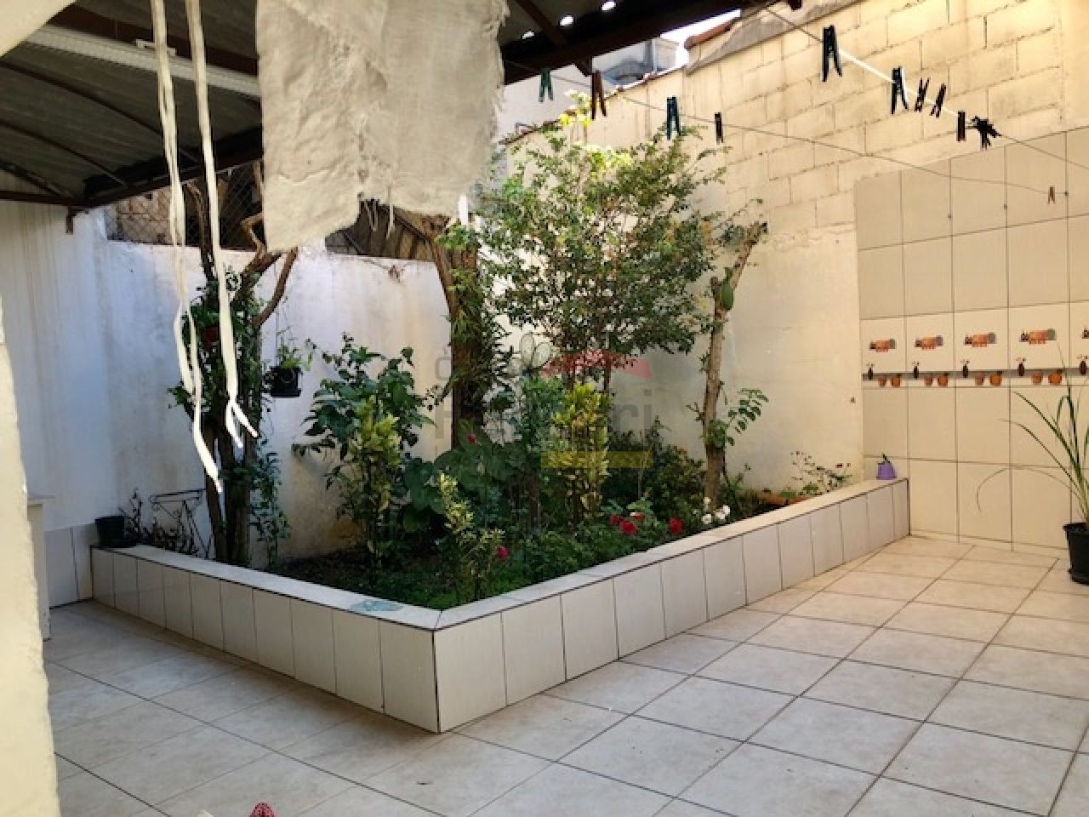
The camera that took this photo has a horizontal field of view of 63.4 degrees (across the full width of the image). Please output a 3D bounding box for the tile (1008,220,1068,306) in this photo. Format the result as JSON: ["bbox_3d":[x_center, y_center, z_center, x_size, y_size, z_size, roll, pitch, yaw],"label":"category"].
[{"bbox_3d":[2.794,-0.818,5.000,0.012,0.462,0.320,-5,3,-37],"label":"tile"}]

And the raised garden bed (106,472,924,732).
[{"bbox_3d":[-0.205,0.832,5.570,3.780,0.360,3.280,-5,4,-43],"label":"raised garden bed"}]

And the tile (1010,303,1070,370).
[{"bbox_3d":[2.813,-0.390,5.020,0.012,0.395,0.320,-5,3,-37],"label":"tile"}]

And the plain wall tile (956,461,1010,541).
[{"bbox_3d":[2.662,0.562,5.323,0.012,0.462,0.320,-5,3,-37],"label":"plain wall tile"}]

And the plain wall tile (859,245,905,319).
[{"bbox_3d":[2.189,-0.825,5.743,0.015,0.456,0.323,-6,5,-36],"label":"plain wall tile"}]

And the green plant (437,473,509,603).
[{"bbox_3d":[-0.319,0.601,3.950,0.320,0.640,0.320,-3,4,0],"label":"green plant"}]

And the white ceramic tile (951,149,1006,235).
[{"bbox_3d":[2.547,-1.271,5.188,0.015,0.456,0.323,-6,5,-36],"label":"white ceramic tile"}]

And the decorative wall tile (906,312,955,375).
[{"bbox_3d":[2.424,-0.397,5.539,0.012,0.395,0.320,-5,3,-37],"label":"decorative wall tile"}]

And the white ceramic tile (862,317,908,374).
[{"bbox_3d":[2.229,-0.400,5.798,0.012,0.395,0.320,-5,3,-37],"label":"white ceramic tile"}]

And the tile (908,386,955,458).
[{"bbox_3d":[2.437,0.097,5.542,0.015,0.456,0.323,-6,5,-36],"label":"tile"}]

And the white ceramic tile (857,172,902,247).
[{"bbox_3d":[2.162,-1.283,5.712,0.015,0.456,0.323,-6,5,-36],"label":"white ceramic tile"}]

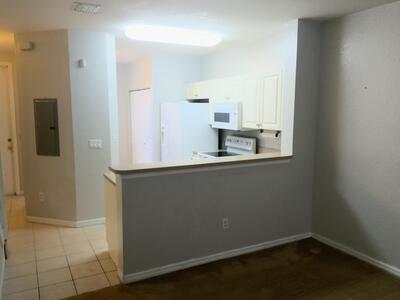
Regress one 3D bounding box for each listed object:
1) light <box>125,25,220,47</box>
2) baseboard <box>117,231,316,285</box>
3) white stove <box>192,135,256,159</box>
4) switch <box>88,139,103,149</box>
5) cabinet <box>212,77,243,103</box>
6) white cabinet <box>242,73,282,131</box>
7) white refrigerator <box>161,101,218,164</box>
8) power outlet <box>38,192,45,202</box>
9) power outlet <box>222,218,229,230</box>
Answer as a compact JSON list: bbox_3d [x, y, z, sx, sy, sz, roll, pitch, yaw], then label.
[{"bbox_3d":[-0.340,-1.545,4.568,1.330,0.120,0.360,-4,9,-27],"label":"light"},{"bbox_3d":[0.364,1.190,3.830,2.513,0.080,0.015,-4,9,-27],"label":"baseboard"},{"bbox_3d":[0.429,0.402,5.519,0.700,1.180,0.760,-4,9,-27],"label":"white stove"},{"bbox_3d":[-1.472,-0.084,4.737,0.180,0.117,0.012,-4,9,-27],"label":"switch"},{"bbox_3d":[0.595,-0.961,5.453,0.325,0.368,0.810,-4,9,-27],"label":"cabinet"},{"bbox_3d":[0.996,-0.672,4.725,0.325,0.745,0.900,-4,9,-27],"label":"white cabinet"},{"bbox_3d":[-0.187,0.003,6.332,0.780,1.750,0.840,-4,9,-27],"label":"white refrigerator"},{"bbox_3d":[-2.293,0.686,4.851,0.073,0.115,0.012,2,8,14],"label":"power outlet"},{"bbox_3d":[0.293,0.828,3.745,0.073,0.115,0.012,-4,9,-27],"label":"power outlet"}]

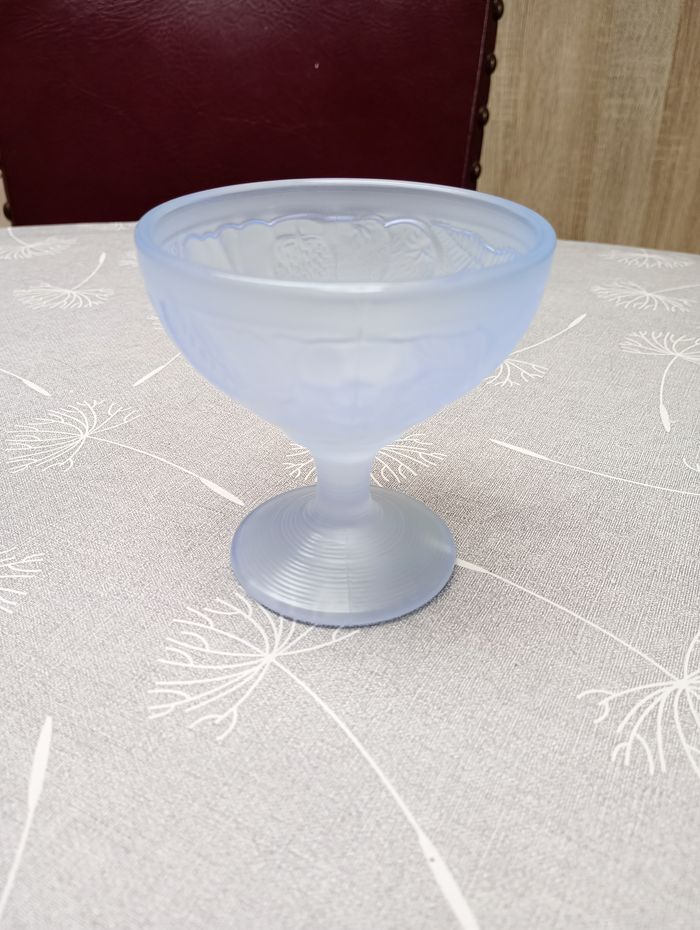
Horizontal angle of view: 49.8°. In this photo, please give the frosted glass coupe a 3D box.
[{"bbox_3d":[-0.001,-0.017,0.215,0.102,0.102,0.102,1,32,0],"label":"frosted glass coupe"}]

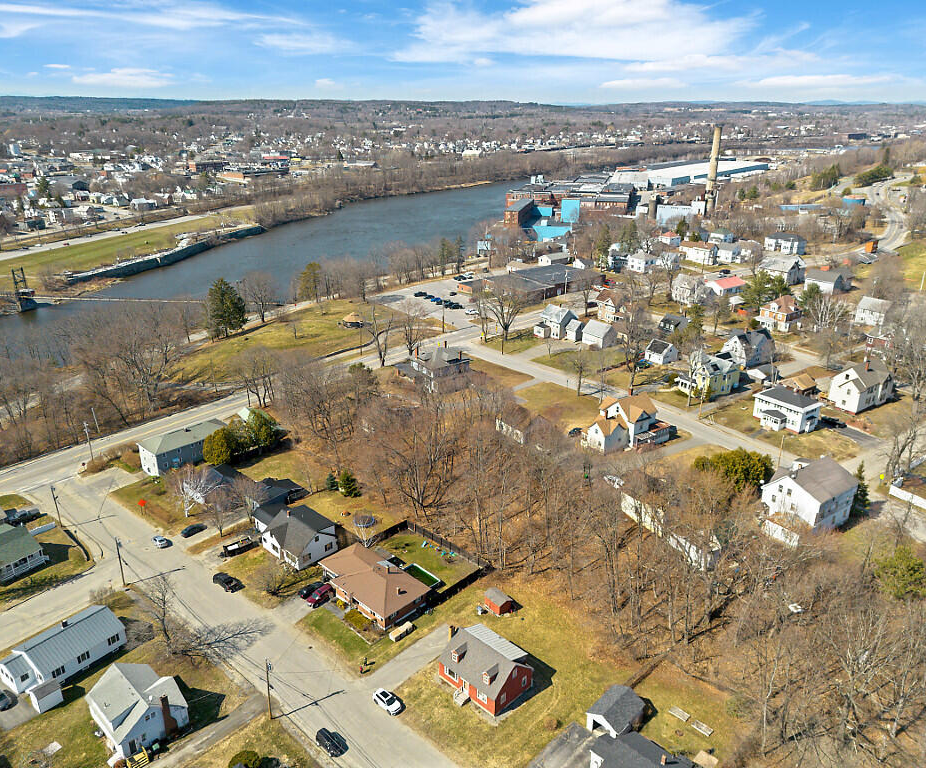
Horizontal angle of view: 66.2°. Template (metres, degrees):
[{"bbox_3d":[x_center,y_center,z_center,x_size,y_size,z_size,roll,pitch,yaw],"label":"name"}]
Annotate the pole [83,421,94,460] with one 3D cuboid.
[{"bbox_3d":[-90.440,14.190,171.780,0.500,10.500,1.200,16,27,36],"label":"pole"}]

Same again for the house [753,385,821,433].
[{"bbox_3d":[84.777,6.547,187.099,12.500,7.500,14.000,-15,26,-34],"label":"house"}]

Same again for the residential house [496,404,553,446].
[{"bbox_3d":[15.473,9.558,179.402,9.200,6.500,10.200,-15,26,-34],"label":"residential house"}]

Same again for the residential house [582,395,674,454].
[{"bbox_3d":[40.537,9.374,176.469,22.000,9.600,12.500,-16,27,-35],"label":"residential house"}]

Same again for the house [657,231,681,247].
[{"bbox_3d":[115.260,-81.580,394.420,8.800,8.800,8.600,-14,26,-32],"label":"house"}]

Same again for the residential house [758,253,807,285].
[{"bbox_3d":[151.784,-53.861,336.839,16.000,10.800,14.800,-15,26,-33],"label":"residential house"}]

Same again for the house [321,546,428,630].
[{"bbox_3d":[-15.790,33.190,120.280,19.500,4.800,10.300,19,28,38],"label":"house"}]

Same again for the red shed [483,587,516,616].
[{"bbox_3d":[5.520,36.120,118.010,3.600,2.800,2.800,19,28,39],"label":"red shed"}]

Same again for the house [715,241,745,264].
[{"bbox_3d":[143.535,-70.923,382.226,10.300,9.200,10.200,19,28,39],"label":"house"}]

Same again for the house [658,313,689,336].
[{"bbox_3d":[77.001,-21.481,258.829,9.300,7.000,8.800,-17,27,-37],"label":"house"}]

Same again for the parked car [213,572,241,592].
[{"bbox_3d":[-41.200,34.980,124.960,5.800,1.850,2.000,17,27,37],"label":"parked car"}]

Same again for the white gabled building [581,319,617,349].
[{"bbox_3d":[48.101,-17.523,247.601,8.400,7.000,9.200,-17,27,-36],"label":"white gabled building"}]

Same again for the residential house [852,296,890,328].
[{"bbox_3d":[151.260,-27.370,260.940,9.800,9.000,9.200,18,27,38],"label":"residential house"}]

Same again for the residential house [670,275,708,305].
[{"bbox_3d":[97.328,-40.531,301.980,11.000,10.200,9.500,-17,28,-38],"label":"residential house"}]

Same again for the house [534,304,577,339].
[{"bbox_3d":[33.369,-22.203,256.166,12.500,9.300,10.000,-17,27,-37],"label":"house"}]

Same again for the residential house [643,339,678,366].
[{"bbox_3d":[59.390,-9.570,212.330,7.400,5.200,6.700,-18,28,-38],"label":"residential house"}]

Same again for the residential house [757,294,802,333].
[{"bbox_3d":[107.340,-24.430,238.260,9.600,10.800,10.500,-13,25,-29],"label":"residential house"}]

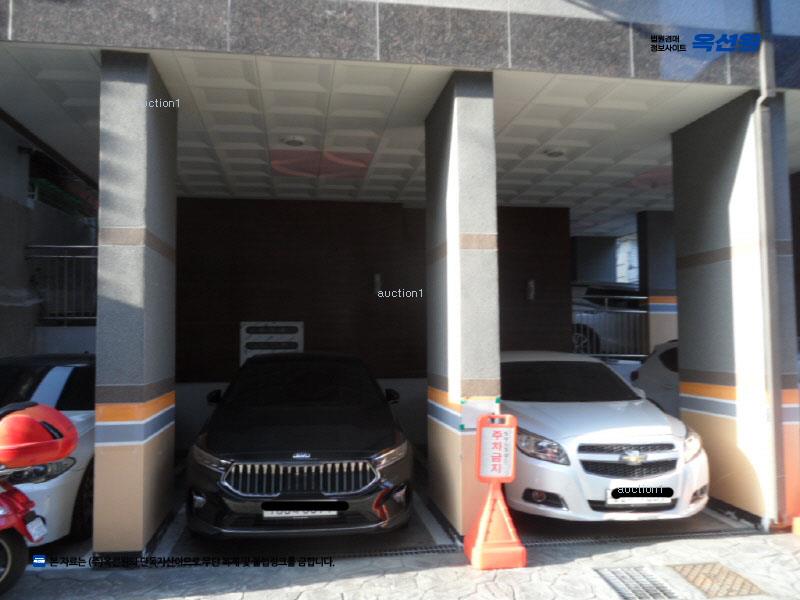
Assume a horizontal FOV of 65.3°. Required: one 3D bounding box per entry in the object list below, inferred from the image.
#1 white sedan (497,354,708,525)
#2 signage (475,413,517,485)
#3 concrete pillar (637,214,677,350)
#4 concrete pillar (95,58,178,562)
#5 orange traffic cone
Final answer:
[{"bbox_3d":[1.697,1.323,7.254,1.855,1.465,4.850,0,-3,-4],"label":"white sedan"},{"bbox_3d":[0.727,1.113,4.691,0.290,0.495,0.050,3,-4,-9],"label":"signage"},{"bbox_3d":[4.632,-0.177,10.941,0.800,2.700,0.330,0,-4,-9],"label":"concrete pillar"},{"bbox_3d":[-2.115,0.049,5.106,0.334,3.721,1.087,0,-3,-9],"label":"concrete pillar"},{"bbox_3d":[0.703,1.643,4.654,0.375,0.580,0.375,0,-4,-9],"label":"orange traffic cone"}]

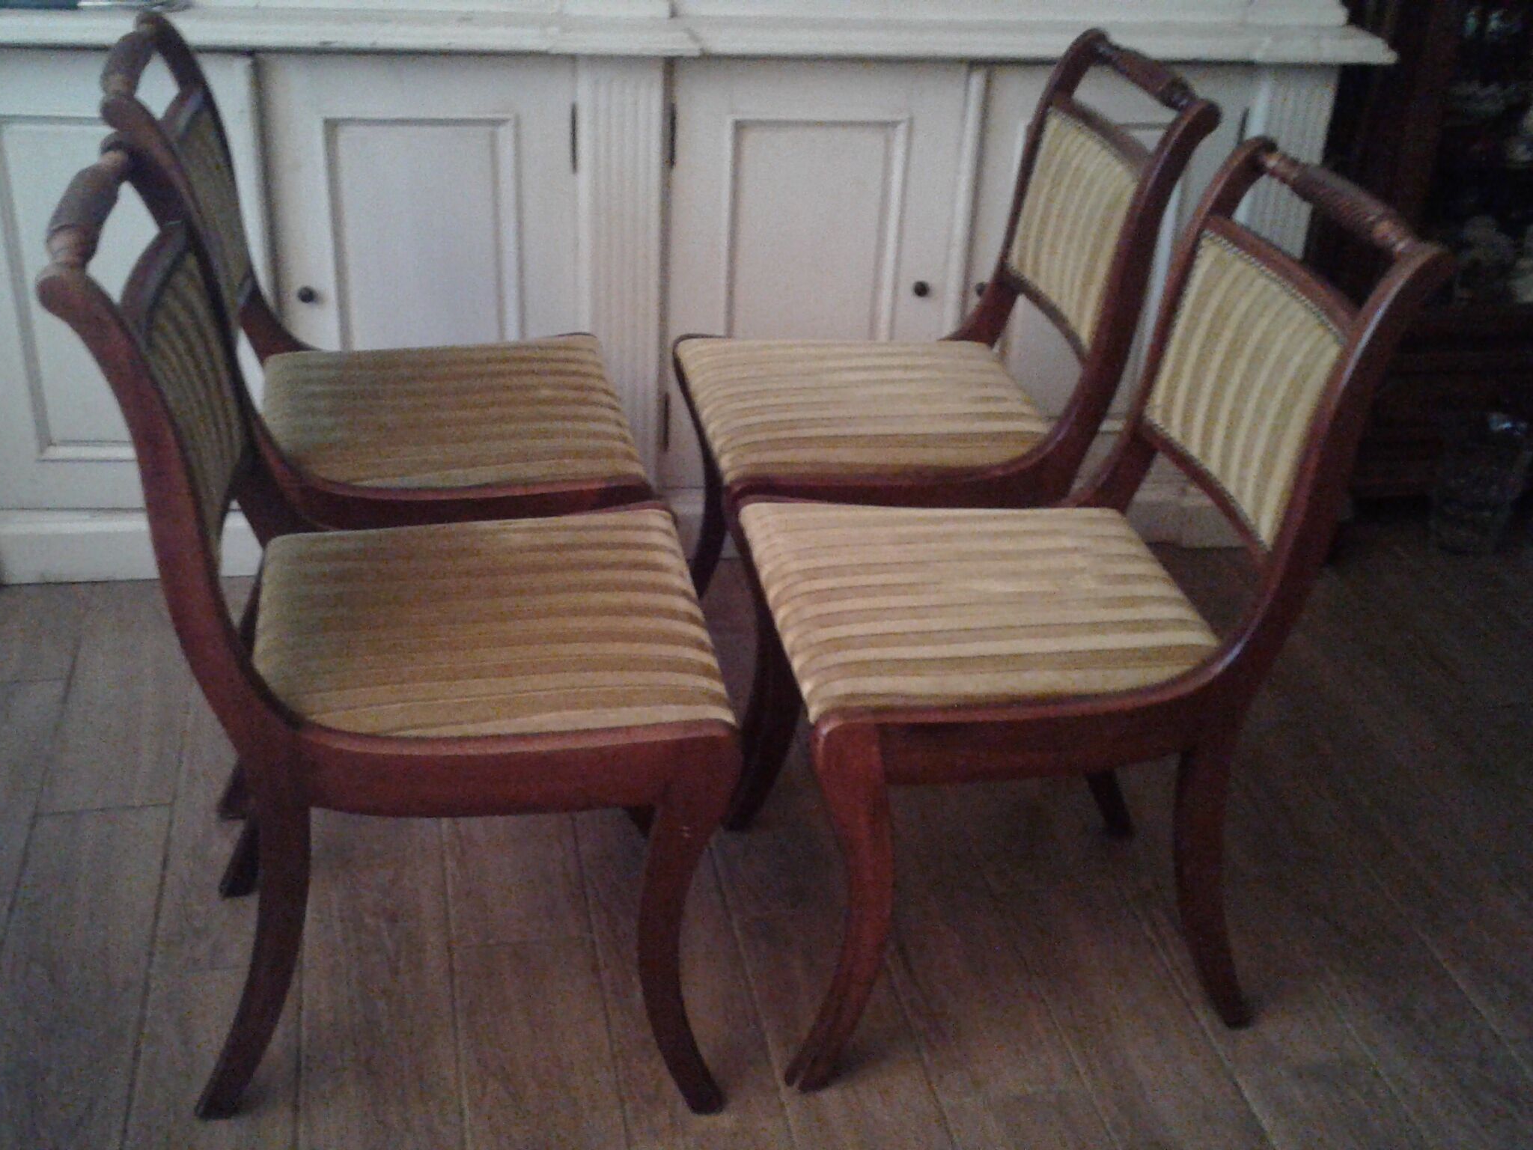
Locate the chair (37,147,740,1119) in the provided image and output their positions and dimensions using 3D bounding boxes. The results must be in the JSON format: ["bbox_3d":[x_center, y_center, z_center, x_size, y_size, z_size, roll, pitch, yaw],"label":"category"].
[{"bbox_3d":[-0.304,0.055,1.492,0.521,0.855,0.450,-4,30,-12],"label":"chair"}]

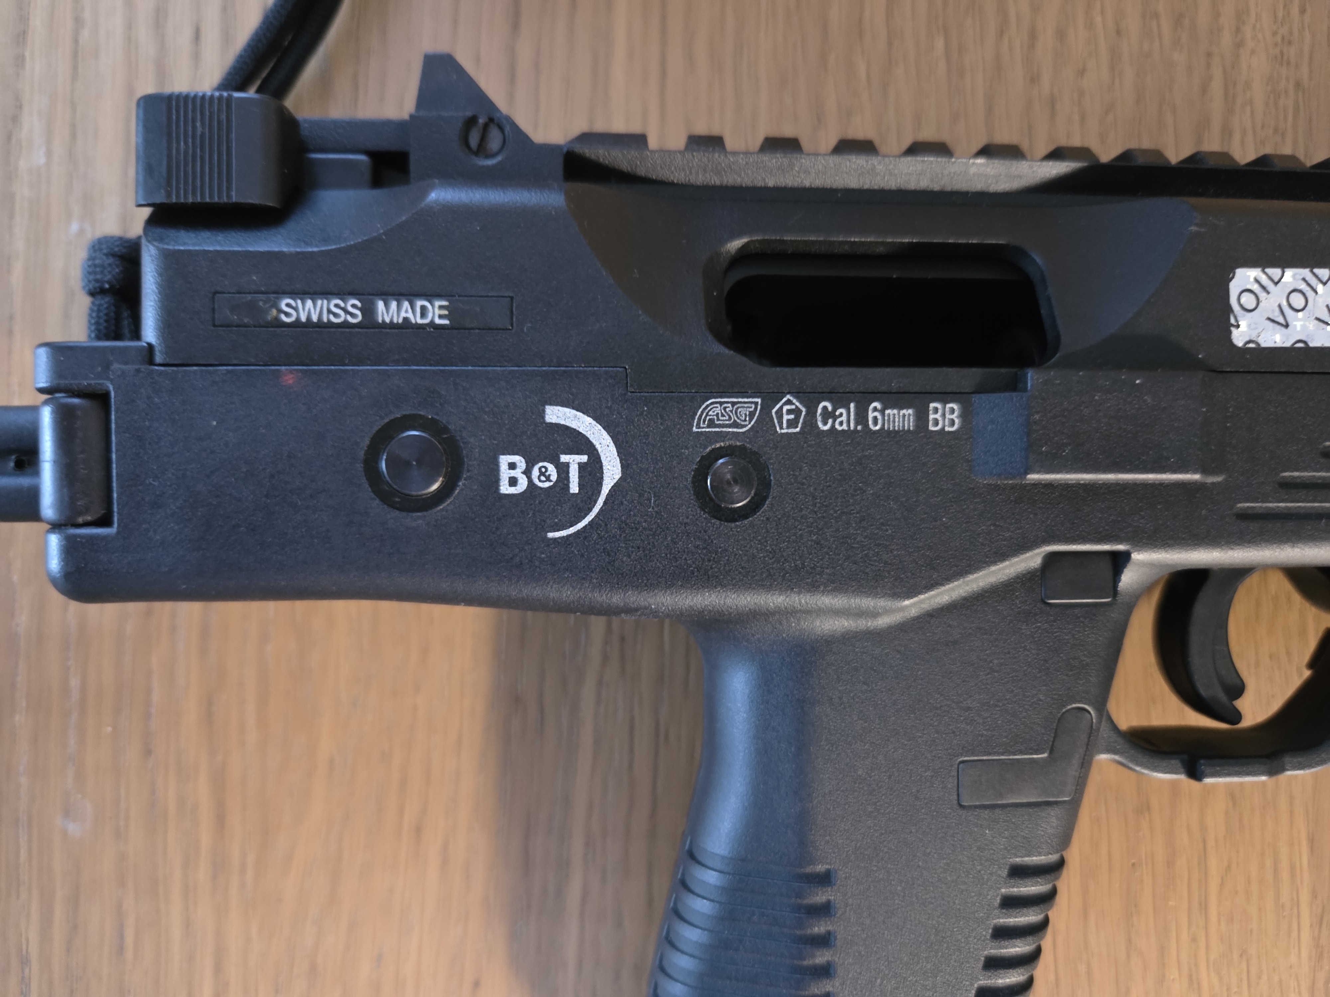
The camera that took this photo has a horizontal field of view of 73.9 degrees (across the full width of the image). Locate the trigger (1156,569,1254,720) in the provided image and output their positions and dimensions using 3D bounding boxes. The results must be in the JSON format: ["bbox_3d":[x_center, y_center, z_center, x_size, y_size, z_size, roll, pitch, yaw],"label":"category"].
[{"bbox_3d":[0.080,0.021,0.130,0.012,0.008,0.024,-1,91,-5],"label":"trigger"}]

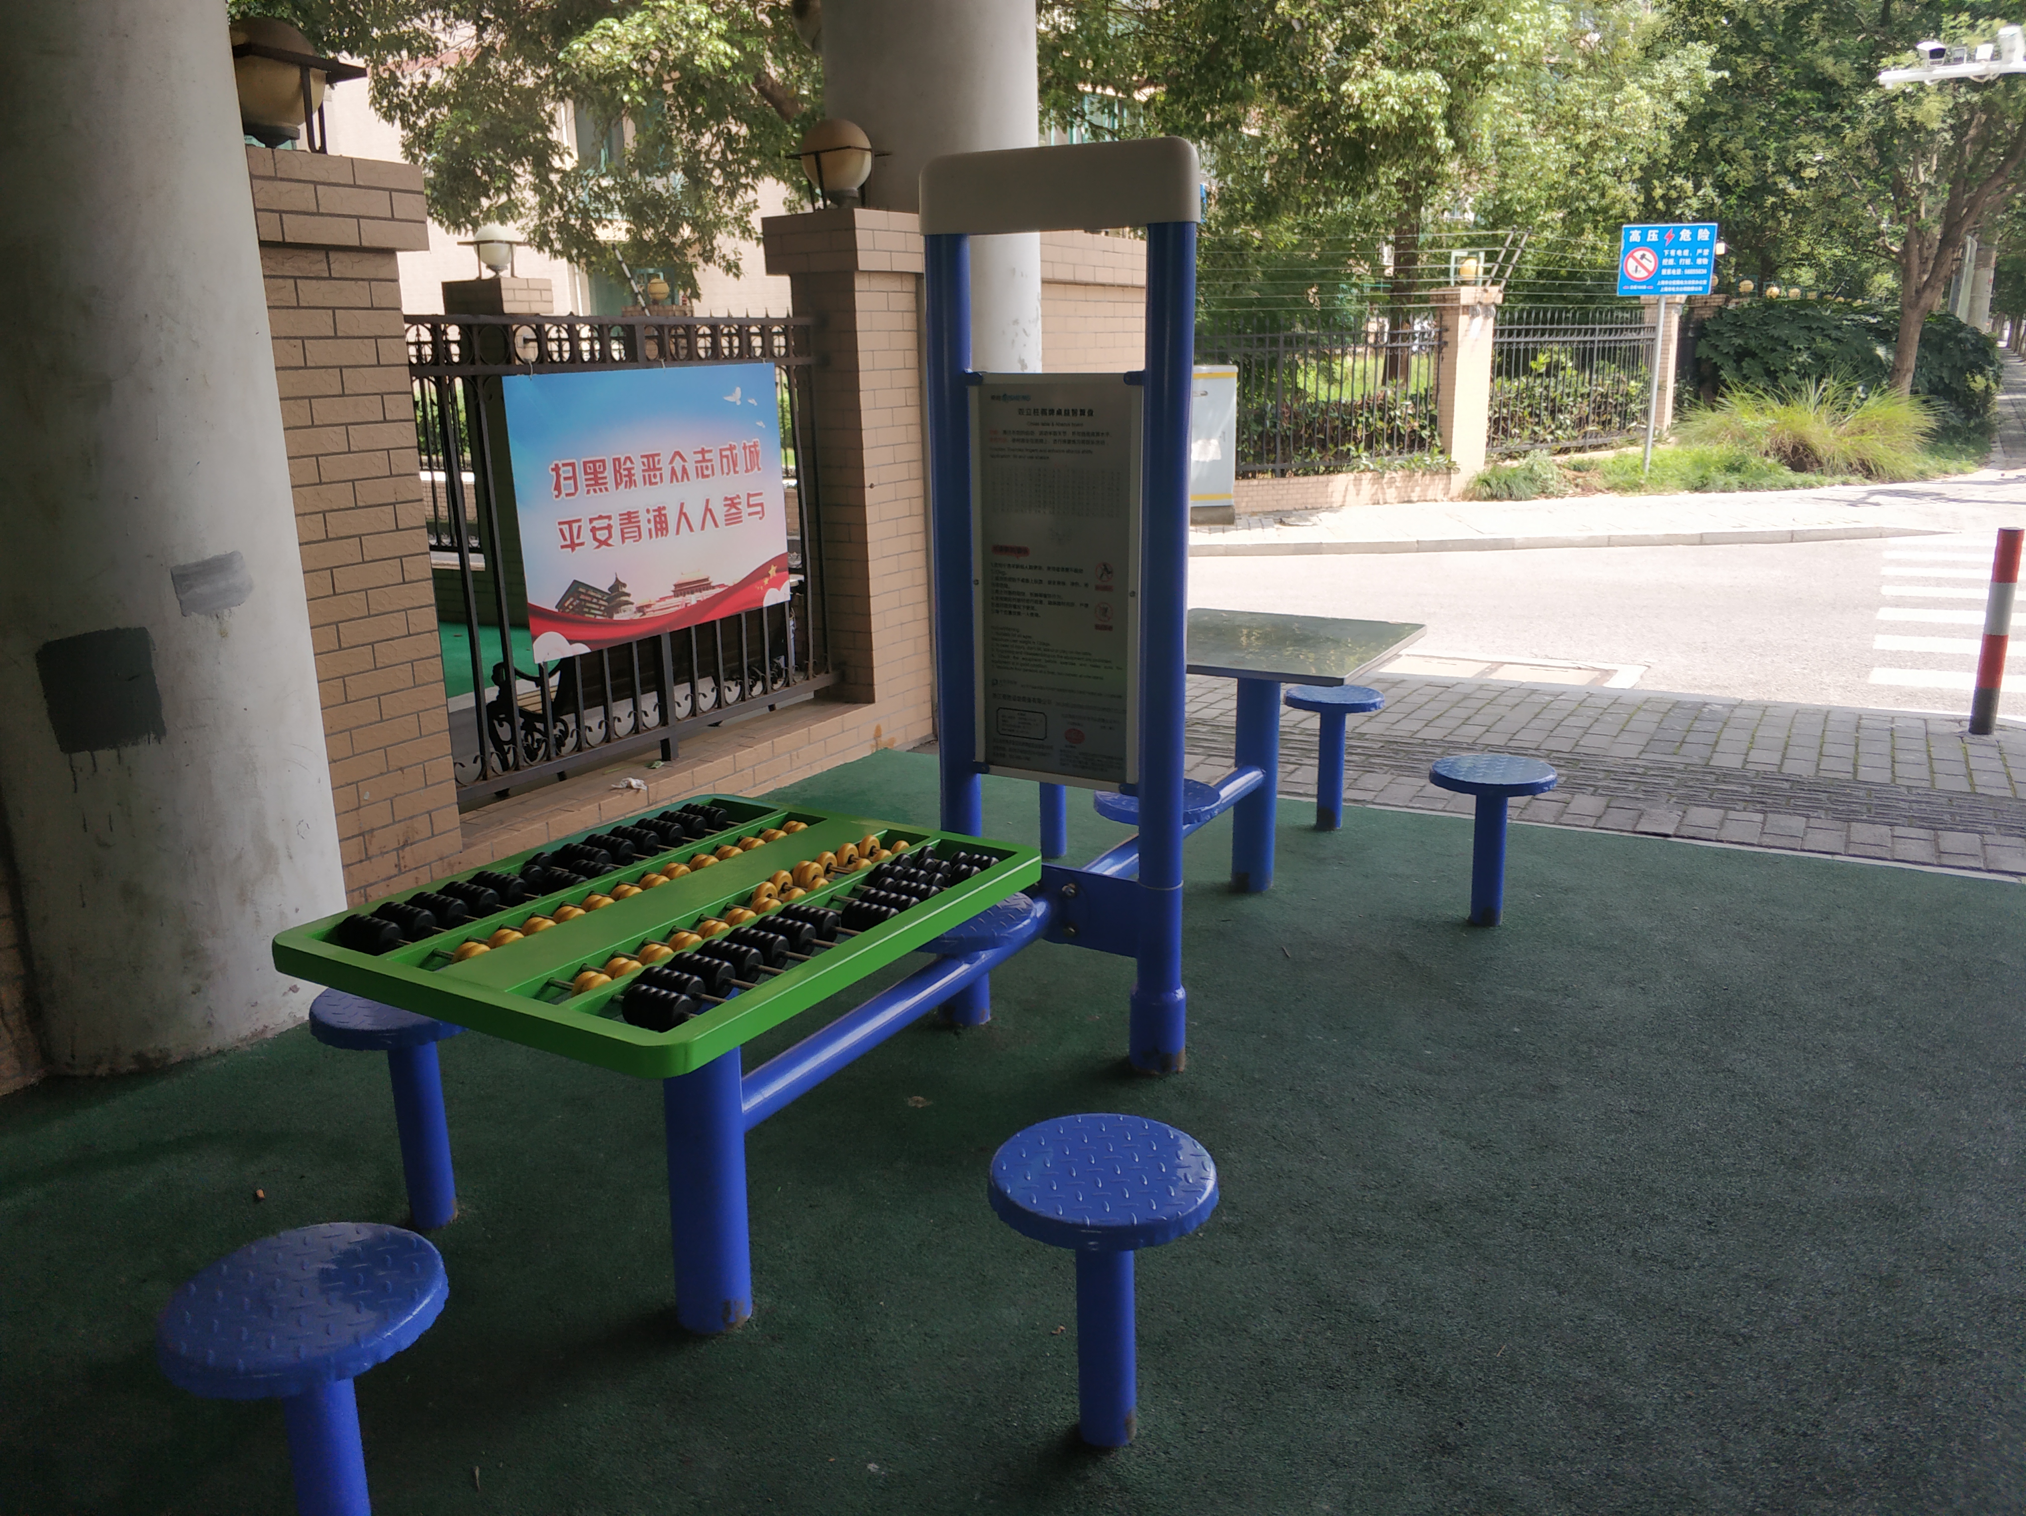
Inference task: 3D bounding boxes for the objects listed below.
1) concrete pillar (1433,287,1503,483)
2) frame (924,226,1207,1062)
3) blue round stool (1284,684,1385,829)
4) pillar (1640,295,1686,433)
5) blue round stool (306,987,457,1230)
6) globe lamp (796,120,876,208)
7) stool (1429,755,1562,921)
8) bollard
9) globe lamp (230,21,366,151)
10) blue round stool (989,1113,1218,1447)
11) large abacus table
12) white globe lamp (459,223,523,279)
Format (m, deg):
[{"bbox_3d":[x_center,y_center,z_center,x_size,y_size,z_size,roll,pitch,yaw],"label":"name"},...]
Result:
[{"bbox_3d":[4.160,-3.383,14.600,0.480,1.850,0.420,-8,16,-23],"label":"concrete pillar"},{"bbox_3d":[0.096,-0.218,3.245,0.580,1.720,0.117,8,17,30],"label":"frame"},{"bbox_3d":[0.992,0.006,4.904,0.307,0.418,0.307,-1,15,0],"label":"blue round stool"},{"bbox_3d":[7.304,-4.303,17.800,0.420,1.800,0.480,8,17,30],"label":"pillar"},{"bbox_3d":[-1.005,0.597,2.693,0.307,0.418,0.307,-1,15,0],"label":"blue round stool"},{"bbox_3d":[-0.603,-2.055,5.470,0.265,0.310,0.265,-1,15,0],"label":"globe lamp"},{"bbox_3d":[1.244,0.230,4.116,0.307,0.418,0.307,8,17,30],"label":"stool"},{"bbox_3d":[3.768,-0.476,6.043,0.117,0.780,0.117,8,17,30],"label":"bollard"},{"bbox_3d":[-1.698,-1.528,3.602,0.280,0.320,0.280,8,17,30],"label":"globe lamp"},{"bbox_3d":[0.130,0.753,2.192,0.307,0.418,0.307,-1,15,0],"label":"blue round stool"},{"bbox_3d":[-0.479,0.536,2.413,0.748,0.700,0.845,8,17,32],"label":"large abacus table"},{"bbox_3d":[-3.116,-3.047,9.500,0.330,0.330,0.330,9,18,32],"label":"white globe lamp"}]

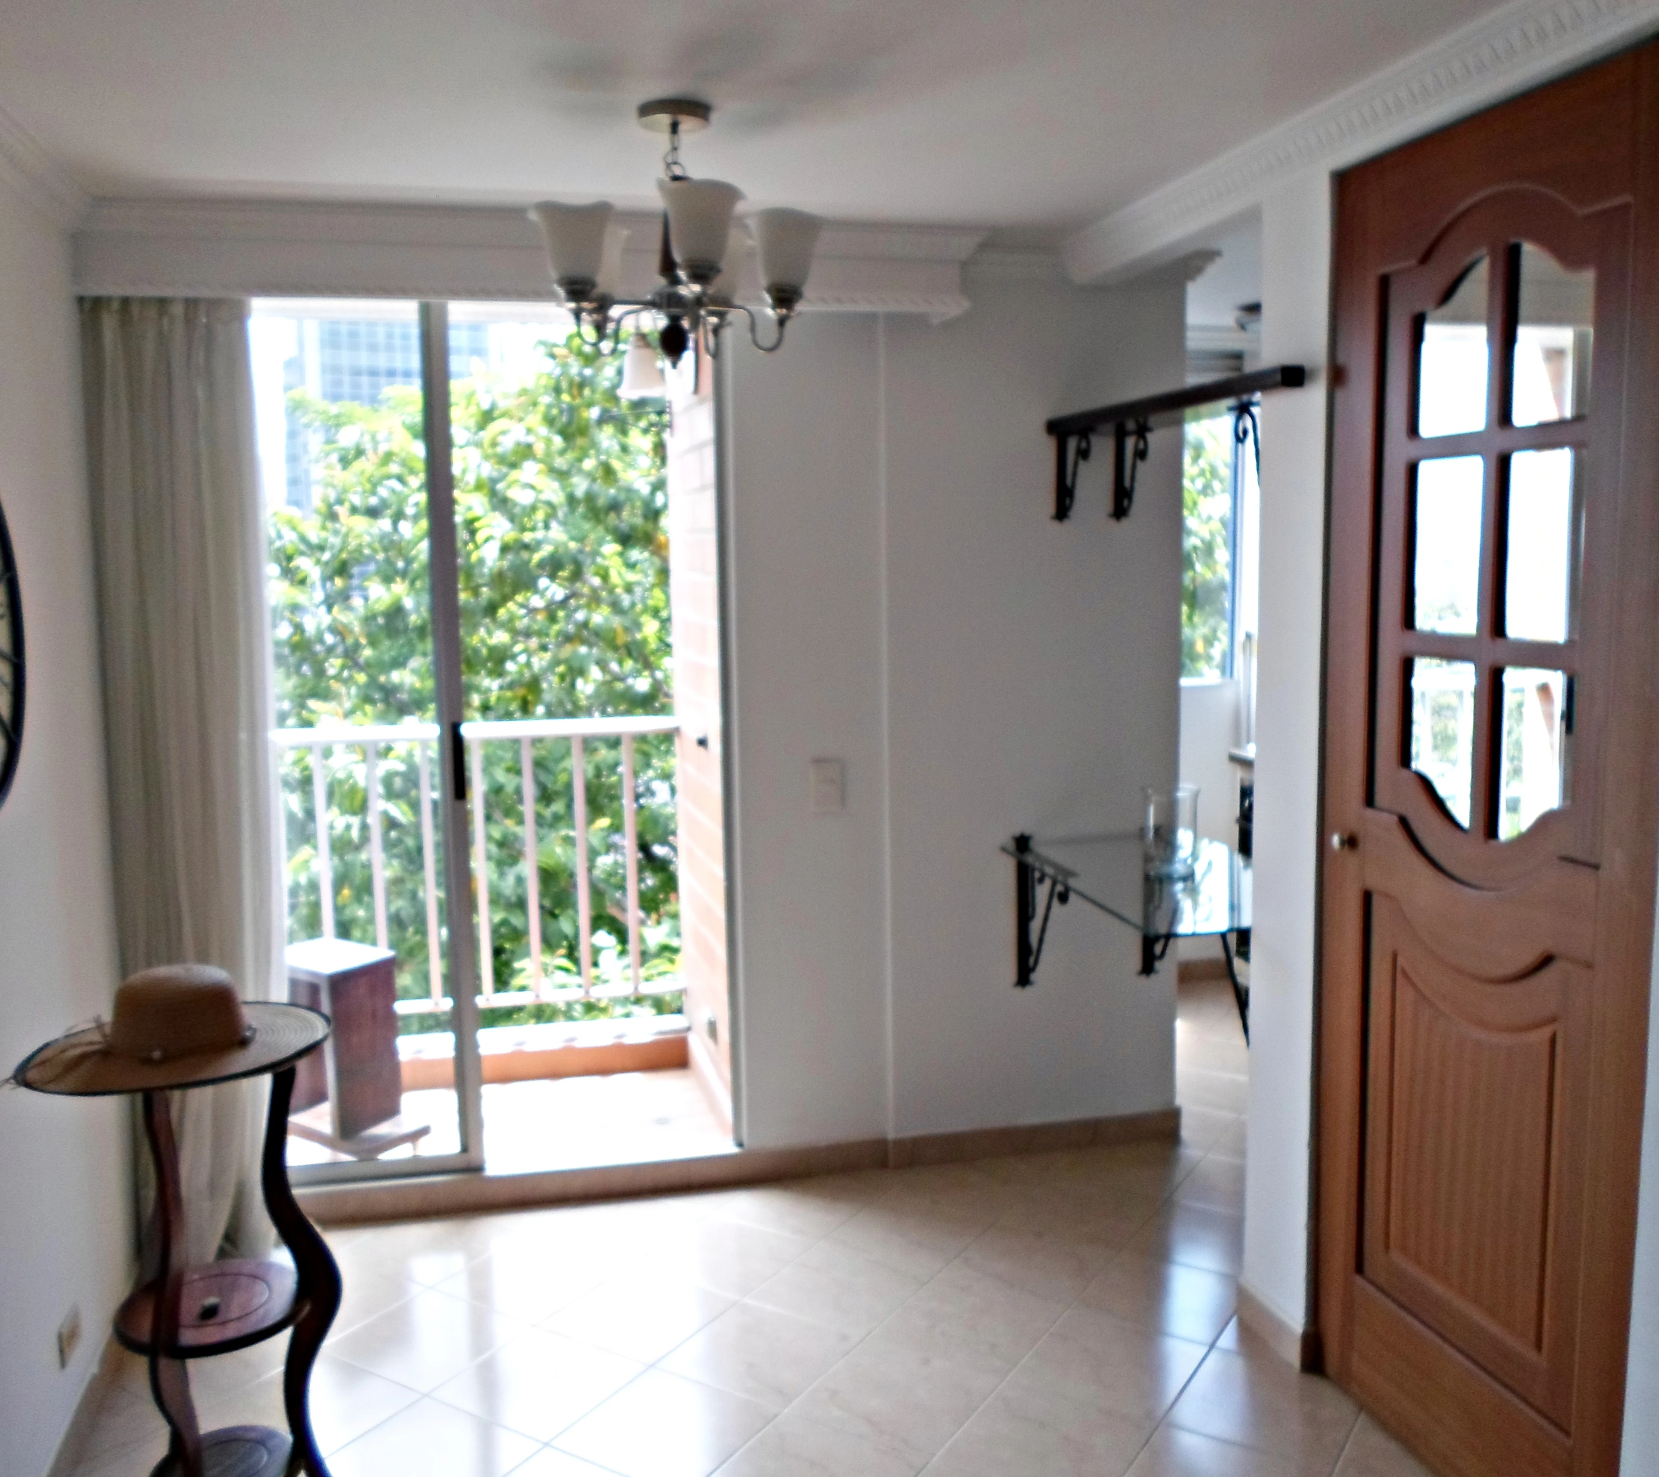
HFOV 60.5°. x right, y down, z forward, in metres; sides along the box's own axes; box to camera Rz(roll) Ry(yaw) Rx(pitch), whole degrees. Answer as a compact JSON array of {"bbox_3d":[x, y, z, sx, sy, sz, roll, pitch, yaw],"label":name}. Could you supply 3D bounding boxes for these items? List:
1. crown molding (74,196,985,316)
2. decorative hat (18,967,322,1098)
[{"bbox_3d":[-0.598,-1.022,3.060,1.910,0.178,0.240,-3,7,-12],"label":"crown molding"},{"bbox_3d":[-0.970,0.405,2.123,0.420,0.110,0.420,-3,7,-12],"label":"decorative hat"}]

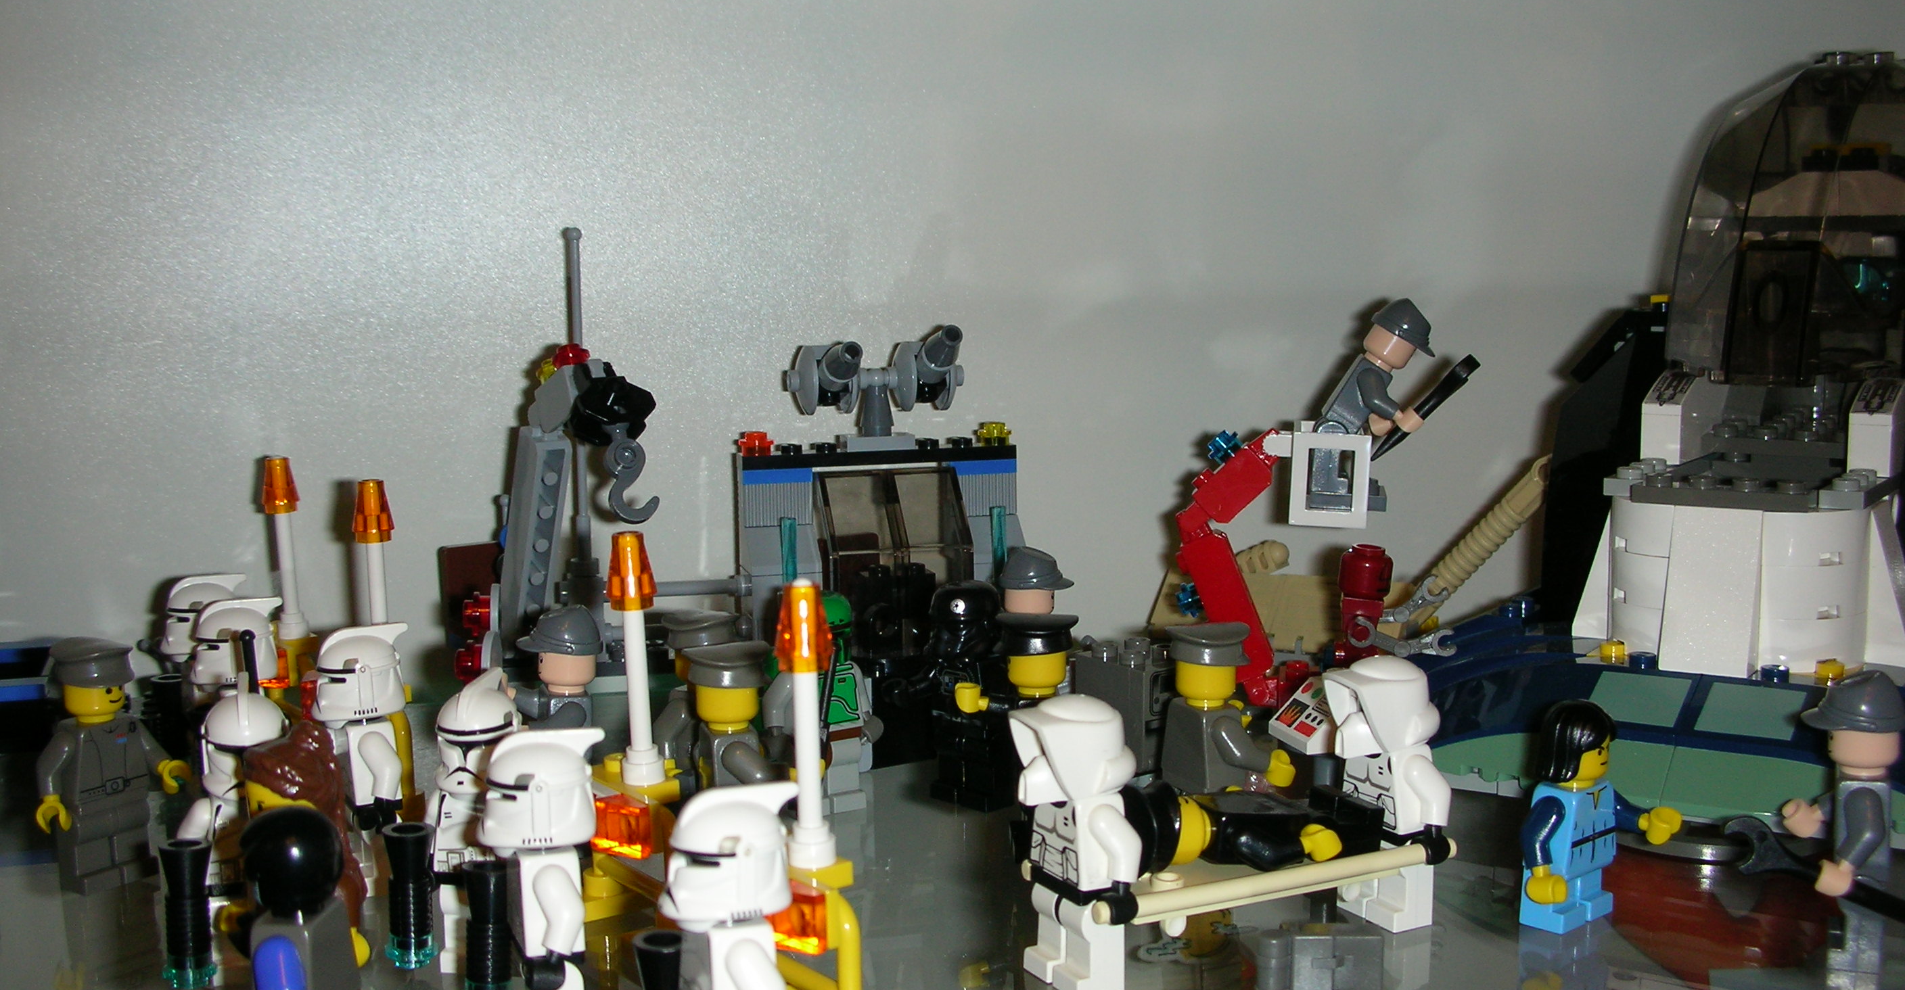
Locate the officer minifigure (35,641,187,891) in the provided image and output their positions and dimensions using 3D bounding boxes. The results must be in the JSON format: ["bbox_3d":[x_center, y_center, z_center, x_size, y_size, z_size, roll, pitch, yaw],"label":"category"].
[{"bbox_3d":[-0.149,0.047,0.339,0.020,0.044,0.024,3,7,29],"label":"officer minifigure"}]

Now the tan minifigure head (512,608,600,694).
[{"bbox_3d":[-0.073,0.029,0.360,0.016,0.017,0.013,-3,7,-17],"label":"tan minifigure head"}]

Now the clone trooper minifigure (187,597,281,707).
[{"bbox_3d":[-0.134,0.042,0.363,0.018,0.044,0.024,-3,8,-23],"label":"clone trooper minifigure"}]

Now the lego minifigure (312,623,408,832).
[{"bbox_3d":[-0.104,0.046,0.343,0.018,0.044,0.024,-4,7,-25],"label":"lego minifigure"}]

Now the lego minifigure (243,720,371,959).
[{"bbox_3d":[-0.092,0.052,0.272,0.024,0.042,0.015,4,9,39],"label":"lego minifigure"}]

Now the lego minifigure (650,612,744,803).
[{"bbox_3d":[-0.046,0.043,0.364,0.018,0.044,0.024,2,7,22],"label":"lego minifigure"}]

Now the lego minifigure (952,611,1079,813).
[{"bbox_3d":[0.012,0.042,0.346,0.021,0.042,0.024,-1,7,5],"label":"lego minifigure"}]

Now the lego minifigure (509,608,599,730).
[{"bbox_3d":[-0.075,0.043,0.361,0.020,0.045,0.024,-3,7,-17],"label":"lego minifigure"}]

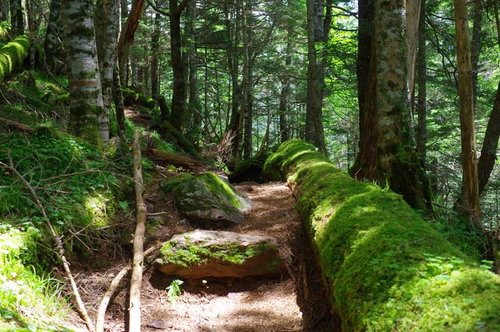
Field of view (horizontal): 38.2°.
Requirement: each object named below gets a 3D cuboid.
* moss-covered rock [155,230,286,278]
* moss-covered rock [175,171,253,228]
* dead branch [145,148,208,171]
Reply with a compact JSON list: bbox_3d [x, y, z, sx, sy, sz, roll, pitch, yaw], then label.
[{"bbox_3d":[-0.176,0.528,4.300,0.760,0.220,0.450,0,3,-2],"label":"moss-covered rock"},{"bbox_3d":[-0.286,0.255,5.500,0.560,0.360,0.500,0,3,9],"label":"moss-covered rock"},{"bbox_3d":[-0.713,-0.063,7.000,0.640,0.090,0.110,13,7,18],"label":"dead branch"}]

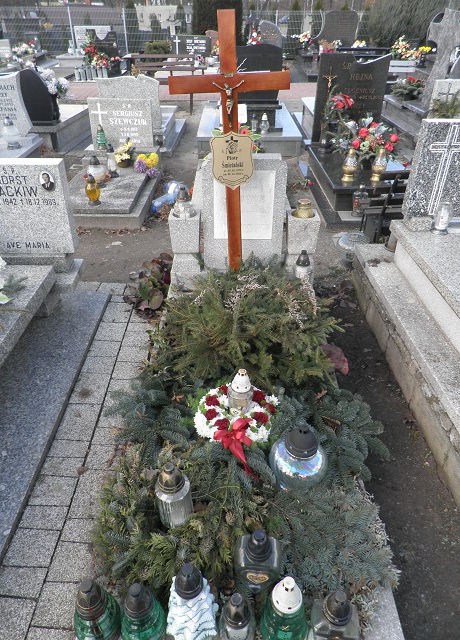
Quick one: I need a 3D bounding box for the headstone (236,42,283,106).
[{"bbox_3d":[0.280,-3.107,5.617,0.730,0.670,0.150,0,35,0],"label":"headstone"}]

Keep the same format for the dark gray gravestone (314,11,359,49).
[{"bbox_3d":[3.070,-8.370,12.800,1.220,1.050,0.160,0,34,0],"label":"dark gray gravestone"}]

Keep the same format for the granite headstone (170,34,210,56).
[{"bbox_3d":[-1.080,-7.781,12.686,1.130,0.570,0.130,0,35,0],"label":"granite headstone"}]

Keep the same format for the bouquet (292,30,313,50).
[{"bbox_3d":[2.100,-8.098,12.891,0.550,0.480,0.420,0,35,0],"label":"bouquet"}]

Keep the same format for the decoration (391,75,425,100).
[{"bbox_3d":[3.000,-3.930,7.500,0.520,0.340,0.420,0,34,0],"label":"decoration"}]

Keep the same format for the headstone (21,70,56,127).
[{"bbox_3d":[-2.930,-3.240,6.460,0.740,0.730,0.120,0,34,0],"label":"headstone"}]

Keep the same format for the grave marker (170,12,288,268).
[{"bbox_3d":[0.013,-0.900,2.600,0.650,1.500,0.075,-2,34,1],"label":"grave marker"}]

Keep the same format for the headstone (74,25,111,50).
[{"bbox_3d":[-3.790,-7.858,12.448,1.000,0.620,0.120,0,35,0],"label":"headstone"}]

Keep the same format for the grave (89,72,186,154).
[{"bbox_3d":[-1.200,-2.768,5.882,0.930,0.900,2.300,0,35,0],"label":"grave"}]

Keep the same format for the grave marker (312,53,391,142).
[{"bbox_3d":[1.430,-2.630,5.300,0.810,0.980,0.110,0,34,0],"label":"grave marker"}]

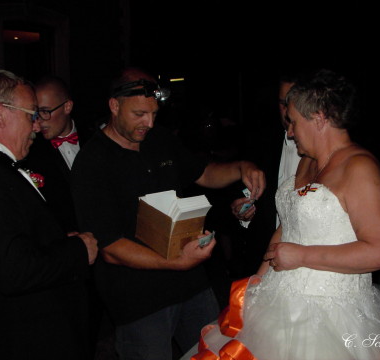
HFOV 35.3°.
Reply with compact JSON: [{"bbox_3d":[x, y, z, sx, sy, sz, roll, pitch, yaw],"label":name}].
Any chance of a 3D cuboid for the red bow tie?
[{"bbox_3d":[-0.493,-0.155,2.350,0.111,0.045,0.030,-11,6,-3],"label":"red bow tie"}]

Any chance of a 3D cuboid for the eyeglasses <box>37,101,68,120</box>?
[{"bbox_3d":[-0.538,-0.291,2.365,0.140,0.045,0.142,10,38,37],"label":"eyeglasses"}]

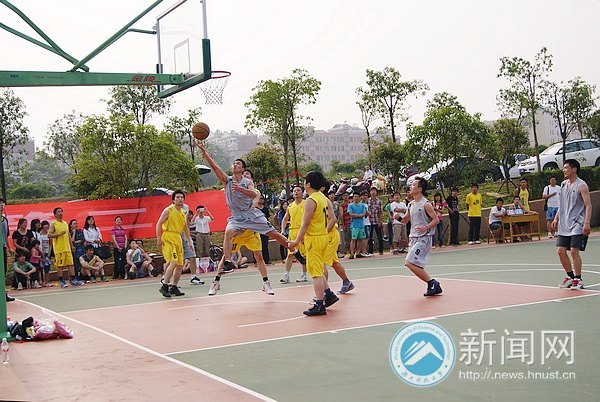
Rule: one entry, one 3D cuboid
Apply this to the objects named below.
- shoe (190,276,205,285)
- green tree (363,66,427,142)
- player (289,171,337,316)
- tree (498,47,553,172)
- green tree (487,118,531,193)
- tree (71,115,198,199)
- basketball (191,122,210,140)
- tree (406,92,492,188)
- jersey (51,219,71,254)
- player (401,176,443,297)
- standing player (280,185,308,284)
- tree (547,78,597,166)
[{"bbox_3d":[-1.965,1.524,14.400,0.300,0.130,0.110,-4,-1,30],"label":"shoe"},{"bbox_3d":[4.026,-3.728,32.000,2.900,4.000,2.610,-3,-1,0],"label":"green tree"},{"bbox_3d":[0.162,0.529,9.350,0.580,1.740,0.500,-4,-1,21],"label":"player"},{"bbox_3d":[9.307,-3.756,31.000,2.230,5.240,2.010,-3,-1,0],"label":"tree"},{"bbox_3d":[8.228,-1.767,29.500,1.650,2.950,1.480,-3,-1,0],"label":"green tree"},{"bbox_3d":[-4.803,-1.059,21.800,3.400,2.800,3.100,-4,-1,0],"label":"tree"},{"bbox_3d":[-1.325,-0.935,10.100,0.243,0.243,0.243,-3,-1,0],"label":"basketball"},{"bbox_3d":[5.235,-2.013,26.300,2.850,3.500,2.700,-4,-1,0],"label":"tree"},{"bbox_3d":[-5.239,0.791,16.500,0.450,0.720,0.300,-3,-1,-30],"label":"jersey"},{"bbox_3d":[1.609,0.482,10.200,0.620,1.600,0.500,-3,-1,-27],"label":"player"},{"bbox_3d":[-0.064,0.593,13.700,0.550,1.770,0.420,-4,-1,14],"label":"standing player"},{"bbox_3d":[10.483,-2.722,29.000,1.900,4.100,1.900,-4,-1,0],"label":"tree"}]

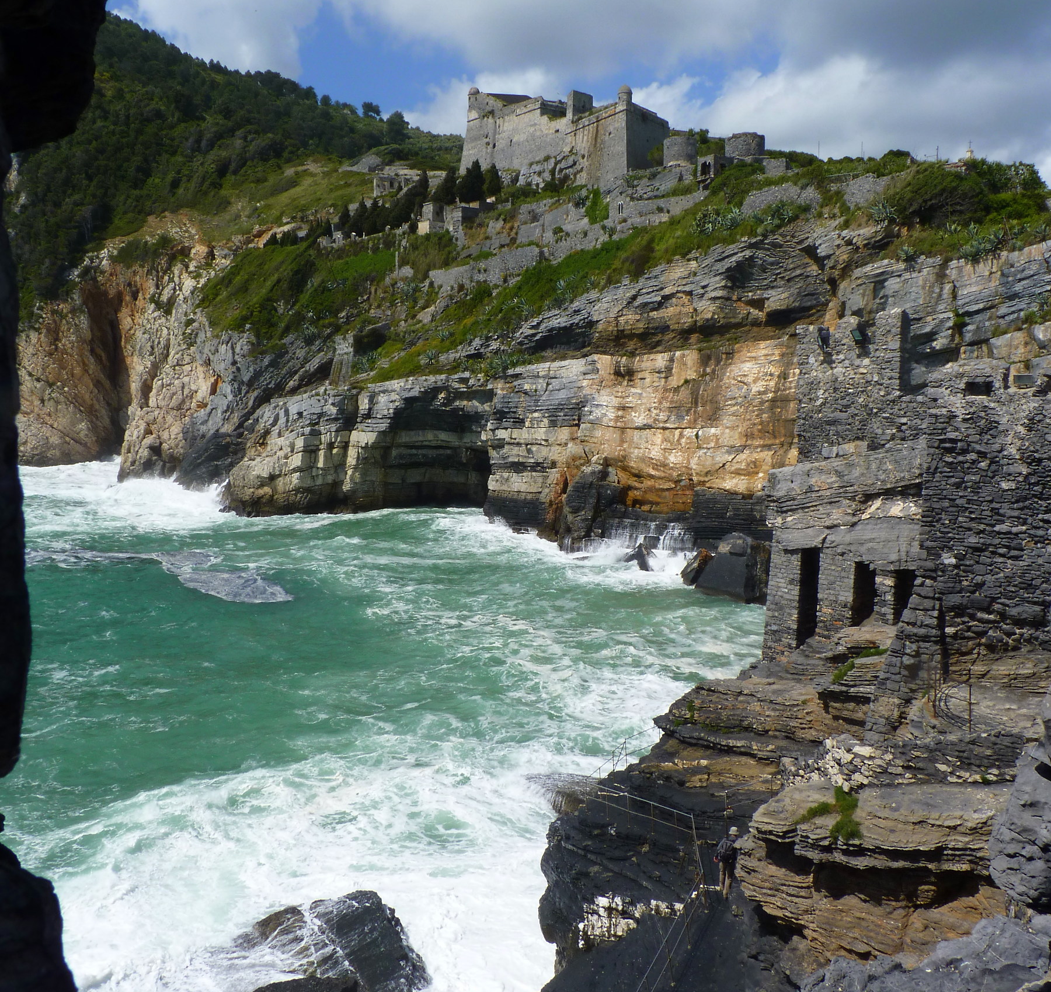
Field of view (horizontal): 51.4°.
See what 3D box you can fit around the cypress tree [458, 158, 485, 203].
[{"bbox_3d":[-11.043,-64.791,225.000,5.500,9.400,5.300,0,4,0],"label":"cypress tree"}]

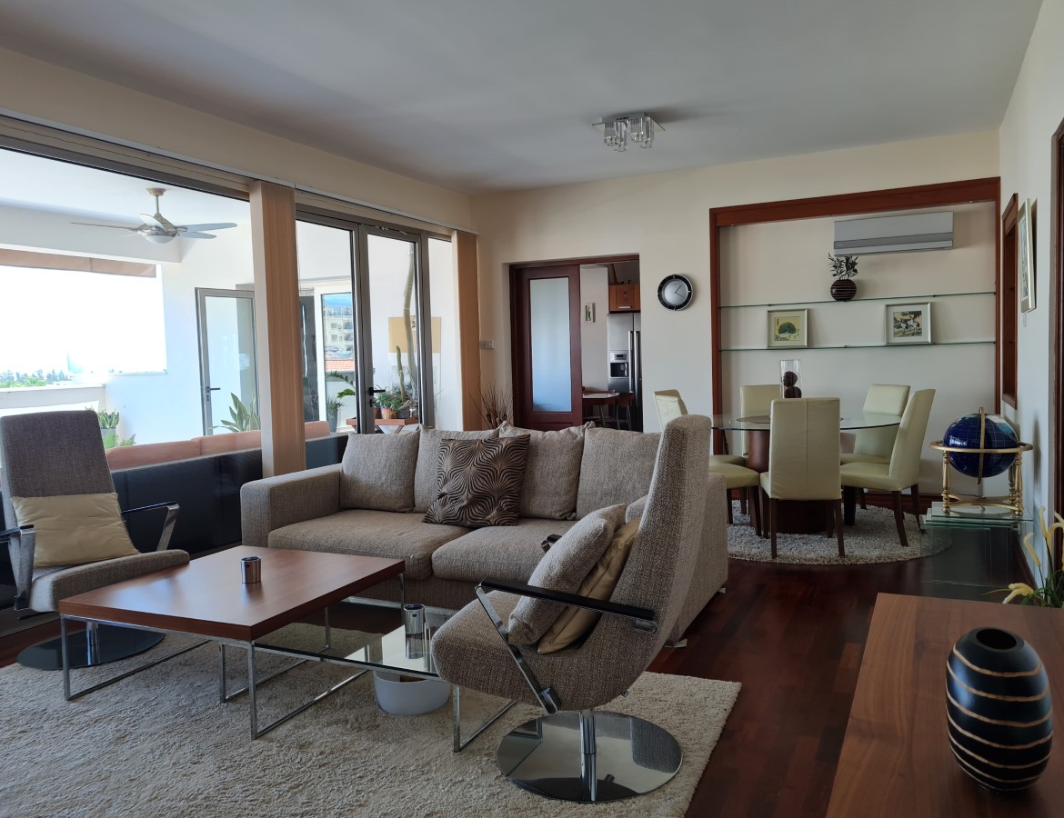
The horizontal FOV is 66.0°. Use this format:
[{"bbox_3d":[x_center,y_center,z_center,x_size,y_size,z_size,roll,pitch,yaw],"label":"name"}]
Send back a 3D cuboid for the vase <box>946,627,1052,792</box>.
[{"bbox_3d":[0.756,0.487,1.329,0.149,0.258,0.149,0,4,25],"label":"vase"}]

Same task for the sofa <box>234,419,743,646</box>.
[{"bbox_3d":[-0.296,0.566,4.397,2.434,0.890,1.033,0,4,25],"label":"sofa"}]

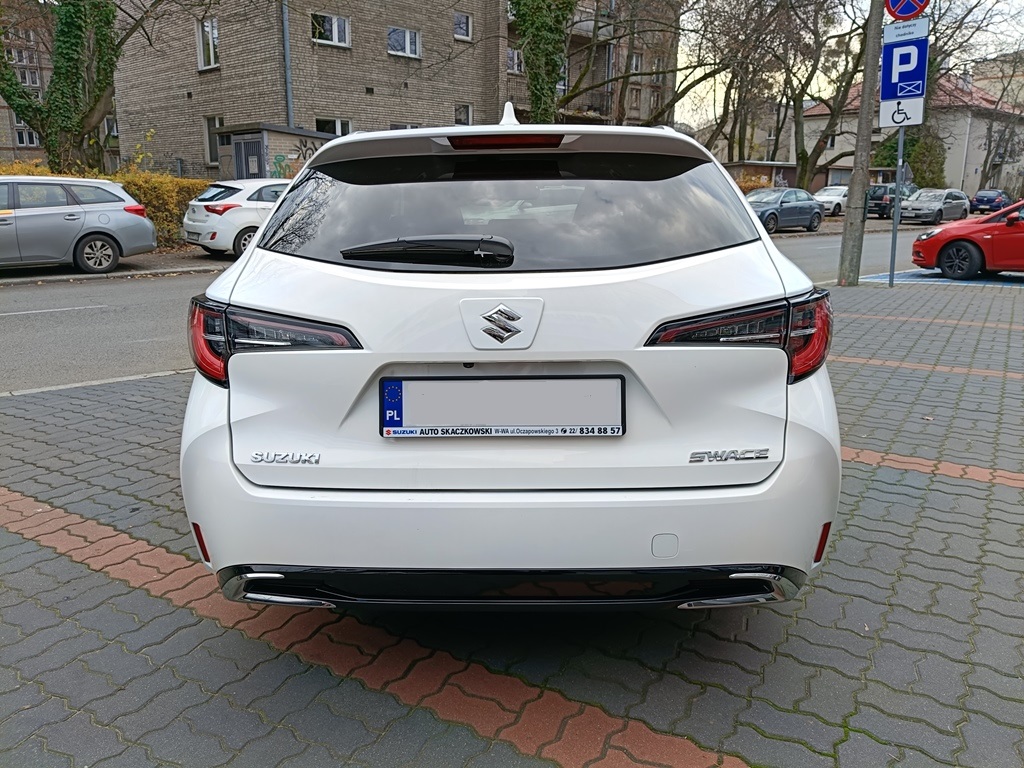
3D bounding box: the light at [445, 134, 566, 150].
[{"bbox_3d":[-0.014,-0.580,1.848,0.280,0.038,0.045,0,13,2],"label":"light"}]

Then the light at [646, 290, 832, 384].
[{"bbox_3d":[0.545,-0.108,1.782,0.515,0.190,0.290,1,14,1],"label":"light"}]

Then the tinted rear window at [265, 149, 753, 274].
[{"bbox_3d":[-0.014,-0.400,1.815,1.180,0.380,0.110,1,-24,1],"label":"tinted rear window"}]

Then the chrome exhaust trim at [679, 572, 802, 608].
[{"bbox_3d":[0.499,0.441,1.672,0.290,0.078,0.090,0,13,2],"label":"chrome exhaust trim"}]

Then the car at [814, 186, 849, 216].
[{"bbox_3d":[17.434,-9.784,41.139,4.400,1.460,1.800,-11,17,-39],"label":"car"}]

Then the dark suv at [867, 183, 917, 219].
[{"bbox_3d":[19.383,-9.278,39.099,4.500,1.650,1.810,-10,17,-38],"label":"dark suv"}]

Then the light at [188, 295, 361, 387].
[{"bbox_3d":[-0.564,-0.096,1.790,0.500,0.190,0.300,0,13,2],"label":"light"}]

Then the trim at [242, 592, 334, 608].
[{"bbox_3d":[-0.525,0.508,1.805,0.215,0.035,0.060,1,14,1],"label":"trim"}]

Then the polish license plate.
[{"bbox_3d":[-0.021,0.051,1.667,0.530,0.137,0.020,0,13,2],"label":"polish license plate"}]

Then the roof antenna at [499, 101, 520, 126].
[{"bbox_3d":[-0.008,-0.744,2.130,0.060,0.070,0.150,1,14,1],"label":"roof antenna"}]

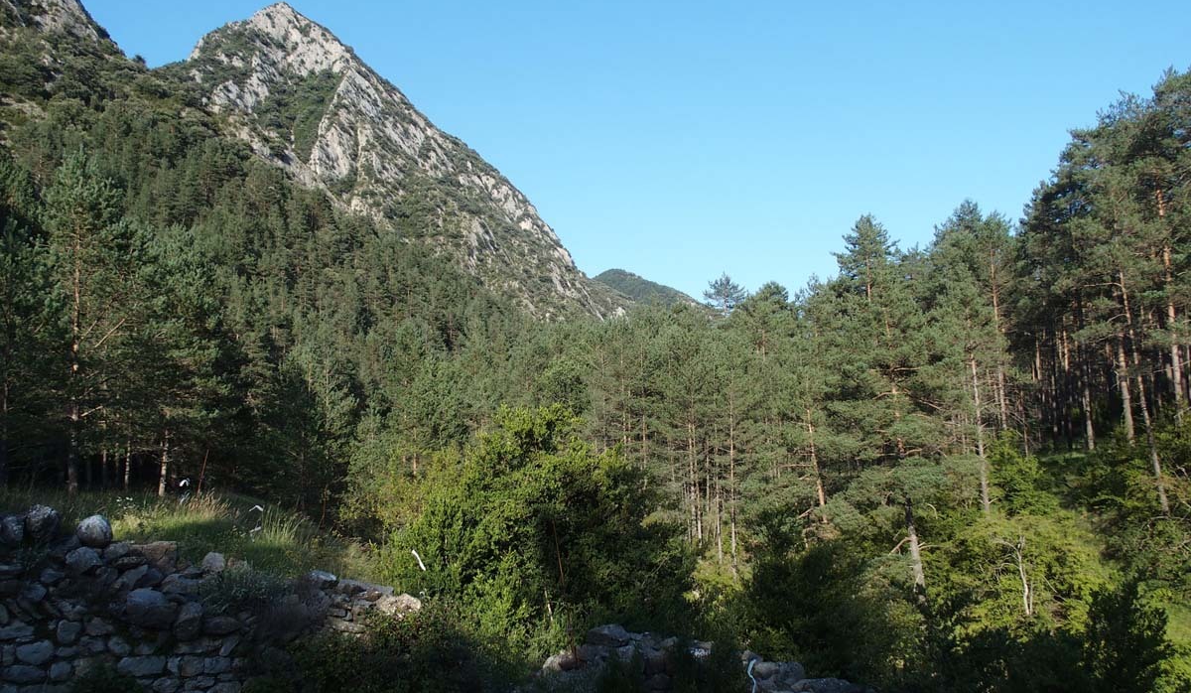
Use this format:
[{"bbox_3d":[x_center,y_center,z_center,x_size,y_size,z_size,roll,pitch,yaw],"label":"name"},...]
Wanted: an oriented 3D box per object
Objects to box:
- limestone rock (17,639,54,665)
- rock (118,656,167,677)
[{"bbox_3d":[-4.042,2.205,6.950,0.264,0.172,0.230,-1,-7,0],"label":"limestone rock"},{"bbox_3d":[-3.156,2.218,6.700,0.269,0.120,0.240,-1,-7,0],"label":"rock"}]

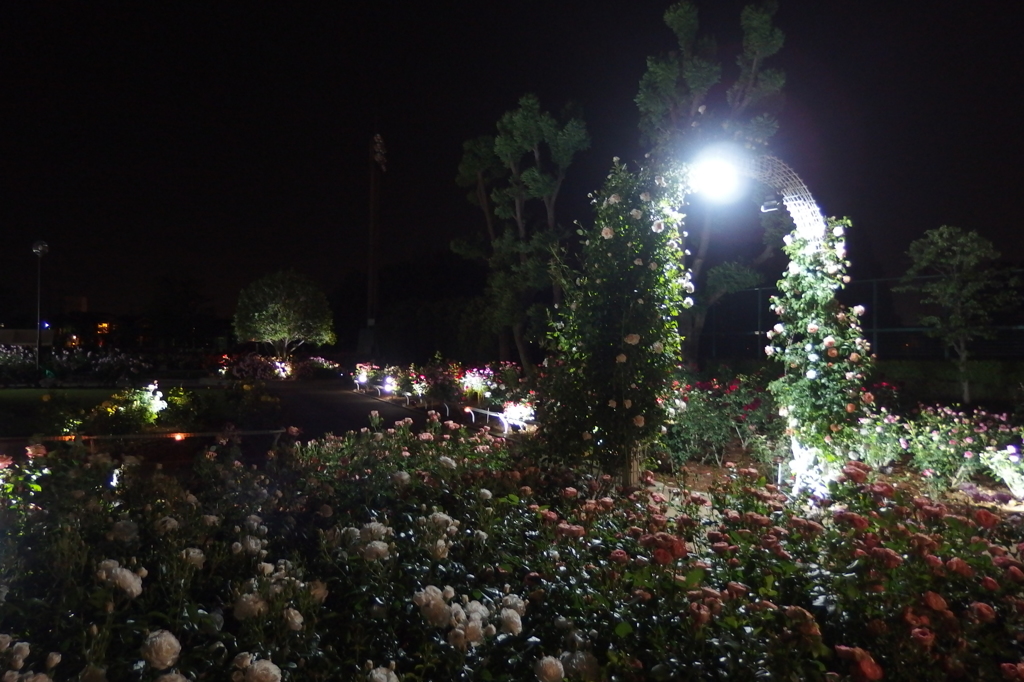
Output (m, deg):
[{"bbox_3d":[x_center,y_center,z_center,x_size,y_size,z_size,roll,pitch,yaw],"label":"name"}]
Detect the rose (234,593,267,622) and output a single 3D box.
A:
[{"bbox_3d":[-0.743,0.754,2.100,0.102,0.074,0.097,1,0,-19],"label":"rose"}]

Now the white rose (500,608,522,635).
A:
[{"bbox_3d":[-0.001,0.778,2.050,0.061,0.067,0.058,1,0,0],"label":"white rose"}]

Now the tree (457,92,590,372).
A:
[{"bbox_3d":[0.284,-2.692,20.000,3.679,7.954,3.700,0,-1,0],"label":"tree"}]

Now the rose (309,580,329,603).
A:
[{"bbox_3d":[-0.510,0.661,1.950,0.052,0.058,0.056,0,-1,-15],"label":"rose"}]

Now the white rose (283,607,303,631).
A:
[{"bbox_3d":[-0.624,0.791,2.100,0.057,0.058,0.054,1,0,-16],"label":"white rose"}]

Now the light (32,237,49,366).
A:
[{"bbox_3d":[-14.350,-0.867,22.500,0.487,4.383,0.500,0,-1,0],"label":"light"}]

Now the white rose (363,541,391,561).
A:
[{"bbox_3d":[-0.486,0.751,2.650,0.100,0.067,0.095,1,0,-10],"label":"white rose"}]

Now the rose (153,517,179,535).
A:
[{"bbox_3d":[-1.240,0.663,2.650,0.088,0.068,0.085,1,-1,-25],"label":"rose"}]

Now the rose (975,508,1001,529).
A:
[{"bbox_3d":[1.929,0.720,3.000,0.105,0.075,0.100,1,0,33],"label":"rose"}]

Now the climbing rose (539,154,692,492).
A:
[{"bbox_3d":[1.008,-0.180,7.200,1.379,3.155,1.150,1,0,0],"label":"climbing rose"}]

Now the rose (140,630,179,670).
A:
[{"bbox_3d":[-0.759,0.670,1.600,0.085,0.087,0.085,1,-1,-25],"label":"rose"}]

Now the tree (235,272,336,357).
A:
[{"bbox_3d":[-8.597,-0.682,28.000,3.901,4.053,4.000,0,-1,0],"label":"tree"}]

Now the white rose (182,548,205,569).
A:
[{"bbox_3d":[-1.120,0.765,2.600,0.077,0.065,0.073,1,0,-23],"label":"white rose"}]

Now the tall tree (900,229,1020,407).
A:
[{"bbox_3d":[10.135,-0.602,16.800,2.795,4.045,2.800,0,-1,0],"label":"tall tree"}]

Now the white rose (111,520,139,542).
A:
[{"bbox_3d":[-1.351,0.665,2.580,0.092,0.077,0.088,1,-1,-28],"label":"white rose"}]

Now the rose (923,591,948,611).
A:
[{"bbox_3d":[1.090,0.667,1.900,0.063,0.051,0.060,0,-1,30],"label":"rose"}]

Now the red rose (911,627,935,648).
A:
[{"bbox_3d":[1.111,0.802,2.000,0.065,0.055,0.062,1,0,29],"label":"red rose"}]

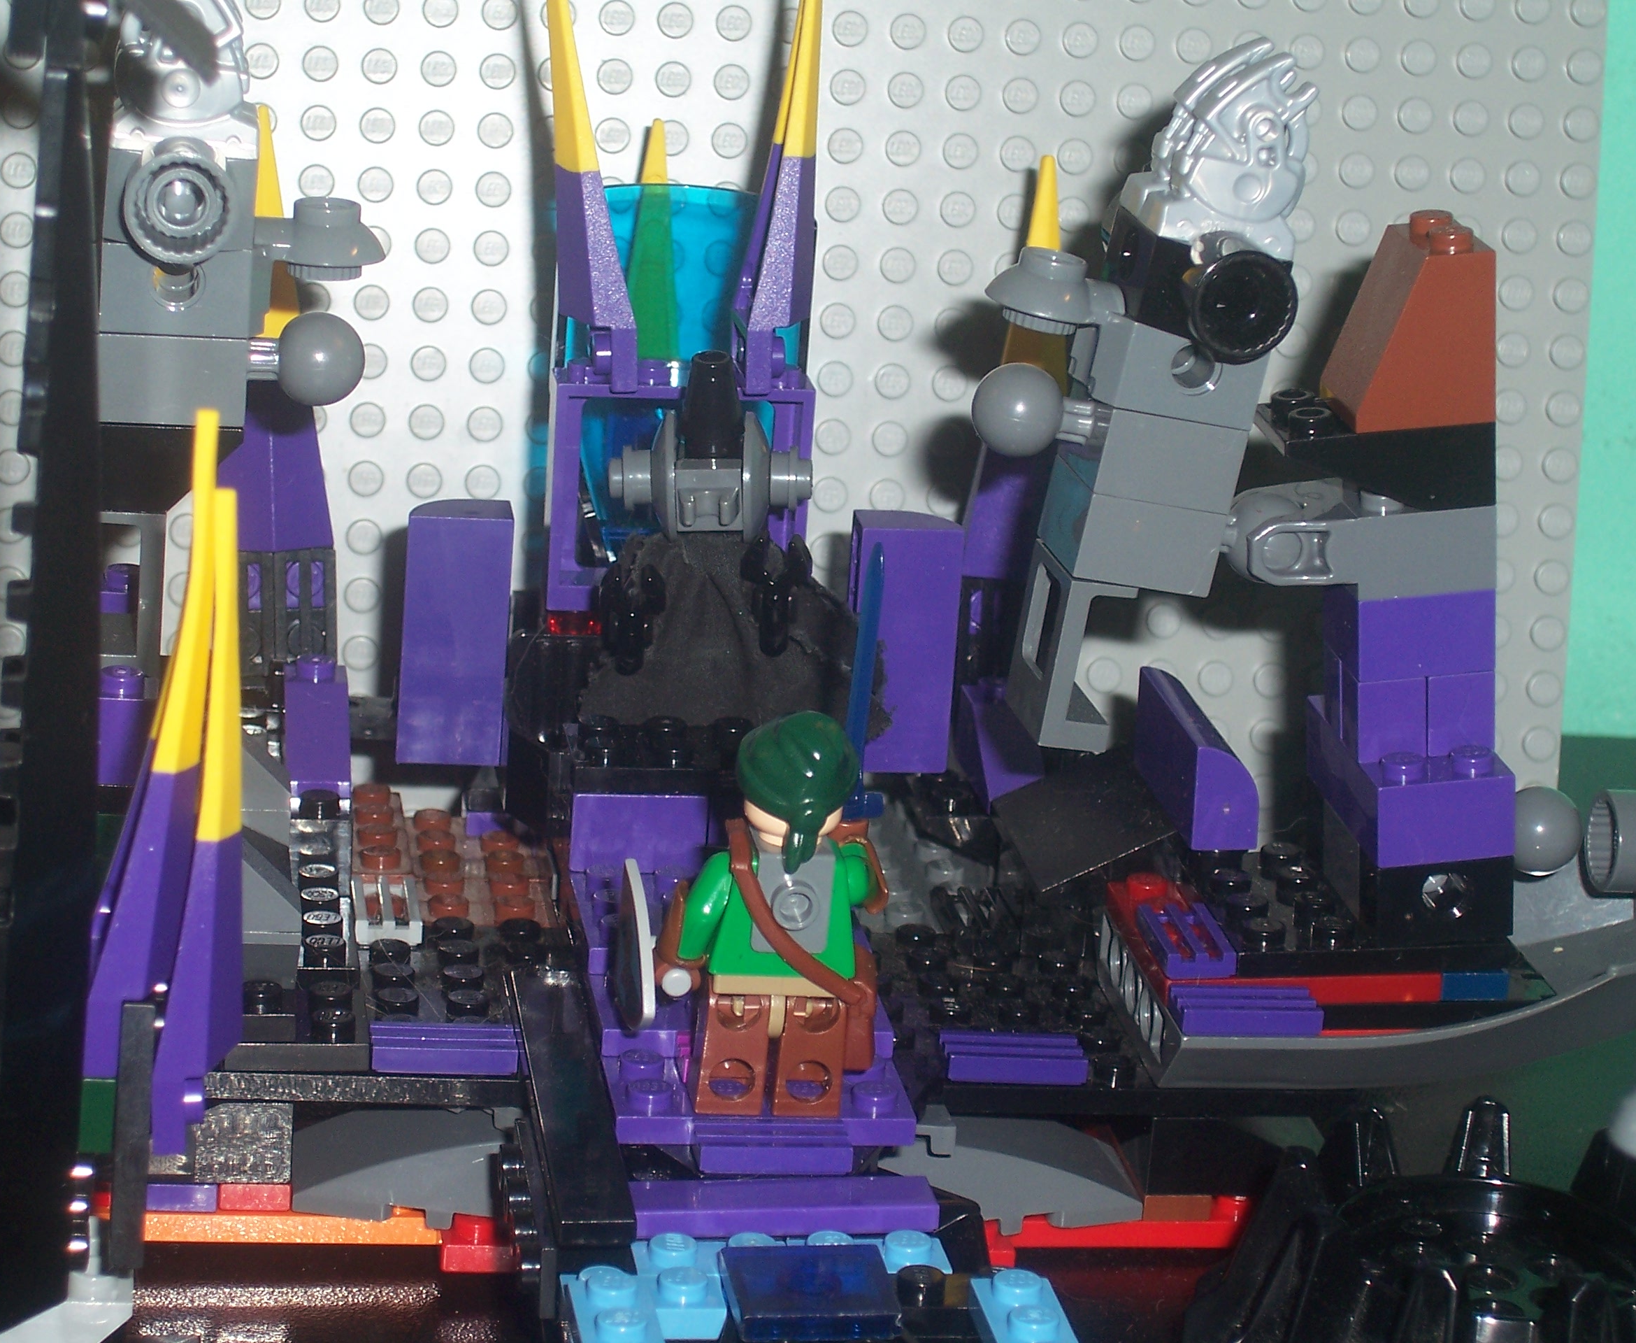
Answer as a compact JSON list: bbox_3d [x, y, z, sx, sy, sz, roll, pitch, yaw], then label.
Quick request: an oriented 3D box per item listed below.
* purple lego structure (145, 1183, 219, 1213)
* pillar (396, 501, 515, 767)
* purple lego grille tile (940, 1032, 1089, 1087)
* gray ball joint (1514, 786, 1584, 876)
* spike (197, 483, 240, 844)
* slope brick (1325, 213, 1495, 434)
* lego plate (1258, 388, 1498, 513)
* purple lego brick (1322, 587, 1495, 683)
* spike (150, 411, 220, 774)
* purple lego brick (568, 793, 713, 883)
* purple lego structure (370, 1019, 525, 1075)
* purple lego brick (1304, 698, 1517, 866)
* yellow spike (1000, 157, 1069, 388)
[{"bbox_3d":[-0.070,0.057,0.469,0.008,0.003,0.008,1,17,-10],"label":"purple lego structure"},{"bbox_3d":[-0.045,-0.005,0.528,0.013,0.032,0.008,2,17,-9],"label":"pillar"},{"bbox_3d":[0.022,0.044,0.480,0.016,0.003,0.008,2,17,-9],"label":"purple lego grille tile"},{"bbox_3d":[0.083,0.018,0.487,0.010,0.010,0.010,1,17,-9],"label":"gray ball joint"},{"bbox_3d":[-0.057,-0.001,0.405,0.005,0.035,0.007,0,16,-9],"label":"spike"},{"bbox_3d":[0.065,-0.039,0.469,0.016,0.021,0.016,-5,19,-7],"label":"slope brick"},{"bbox_3d":[0.062,-0.025,0.475,0.024,0.011,0.016,-5,19,-6],"label":"lego plate"},{"bbox_3d":[0.067,-0.006,0.480,0.016,0.010,0.016,-5,19,-7],"label":"purple lego brick"},{"bbox_3d":[-0.060,-0.008,0.409,0.006,0.035,0.006,4,16,-10],"label":"spike"},{"bbox_3d":[-0.022,0.018,0.506,0.016,0.010,0.009,2,17,-9],"label":"purple lego brick"},{"bbox_3d":[-0.041,0.042,0.468,0.016,0.003,0.008,2,17,-9],"label":"purple lego structure"},{"bbox_3d":[0.068,0.011,0.486,0.016,0.011,0.032,-5,19,-7],"label":"purple lego brick"},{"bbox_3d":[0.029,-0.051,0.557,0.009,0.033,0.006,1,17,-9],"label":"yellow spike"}]

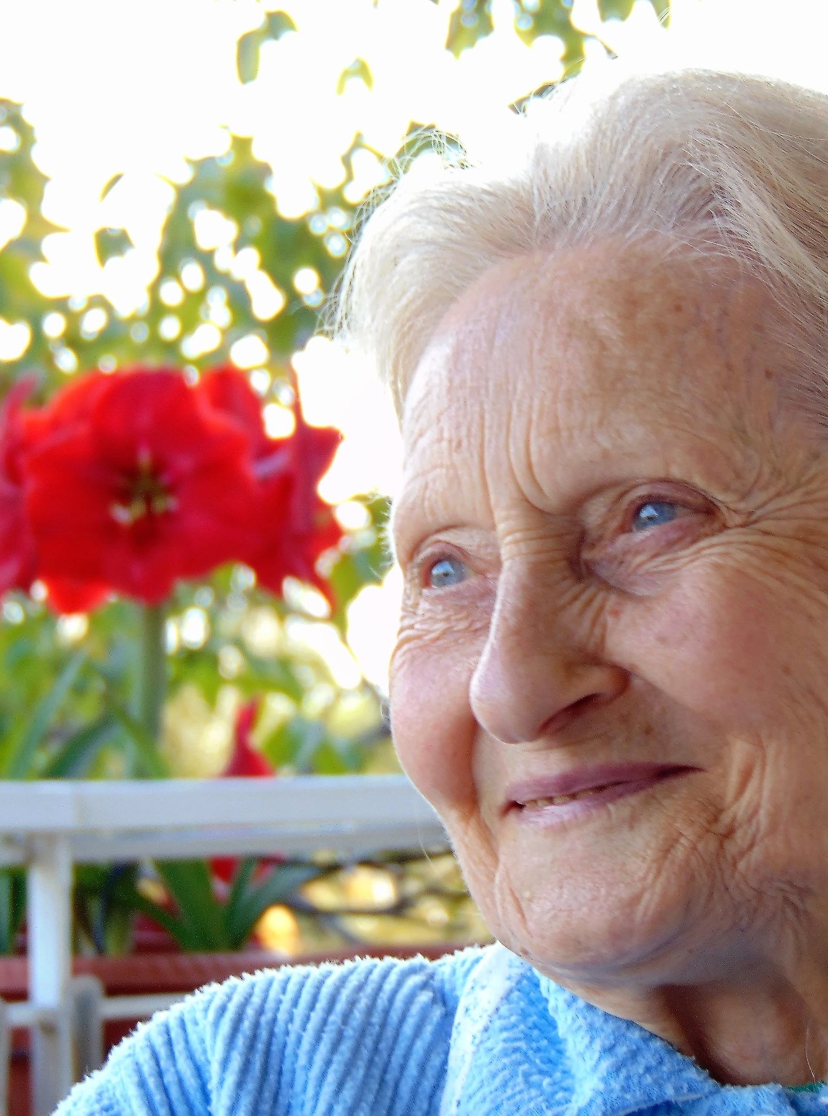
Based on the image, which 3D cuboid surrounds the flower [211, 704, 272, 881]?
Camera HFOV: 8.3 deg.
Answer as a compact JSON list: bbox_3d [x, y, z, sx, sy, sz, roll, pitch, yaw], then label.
[{"bbox_3d":[-0.118,0.165,4.000,0.065,0.130,0.120,0,-2,-6],"label":"flower"}]

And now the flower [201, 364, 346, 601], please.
[{"bbox_3d":[-0.102,-0.051,3.980,0.110,0.161,0.160,0,-2,-12],"label":"flower"}]

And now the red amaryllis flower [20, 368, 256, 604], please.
[{"bbox_3d":[-0.189,-0.049,3.910,0.162,0.163,0.110,0,-2,-2],"label":"red amaryllis flower"}]

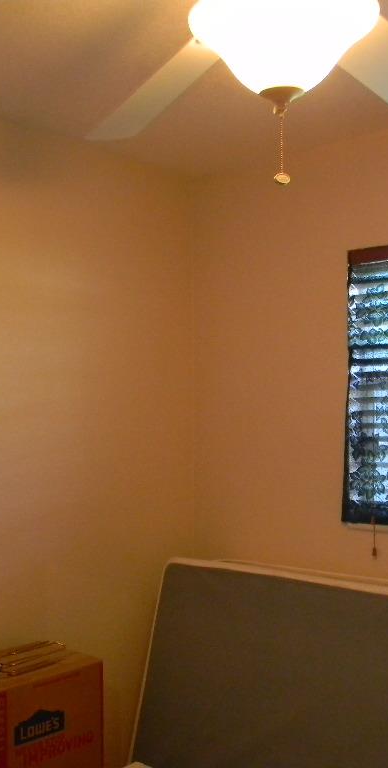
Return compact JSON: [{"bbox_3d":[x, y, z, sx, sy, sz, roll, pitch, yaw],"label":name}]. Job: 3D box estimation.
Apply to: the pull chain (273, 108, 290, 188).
[{"bbox_3d":[0.144,-0.386,1.360,0.026,0.121,0.025,-1,-2,6],"label":"pull chain"}]

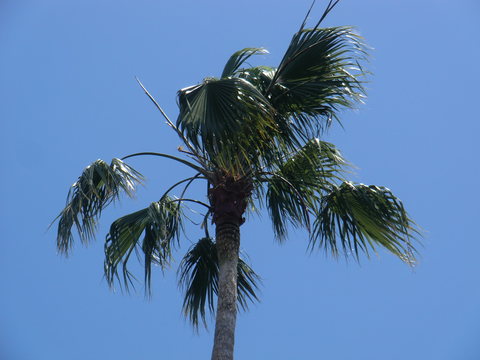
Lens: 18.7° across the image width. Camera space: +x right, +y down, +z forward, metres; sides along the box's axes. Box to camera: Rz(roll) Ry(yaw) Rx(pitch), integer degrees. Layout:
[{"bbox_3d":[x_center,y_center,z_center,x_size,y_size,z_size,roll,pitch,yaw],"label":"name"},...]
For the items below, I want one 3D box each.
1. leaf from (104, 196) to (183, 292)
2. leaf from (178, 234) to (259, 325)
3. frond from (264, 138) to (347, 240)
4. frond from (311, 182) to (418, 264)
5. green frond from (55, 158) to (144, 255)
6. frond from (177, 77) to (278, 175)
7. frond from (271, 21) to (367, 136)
[{"bbox_3d":[-1.054,0.693,15.900,0.850,0.890,0.600,2,-28,1],"label":"leaf"},{"bbox_3d":[-0.231,1.155,16.400,0.920,0.880,0.550,2,-28,1],"label":"leaf"},{"bbox_3d":[0.720,0.104,16.000,0.900,0.920,0.650,2,-28,1],"label":"frond"},{"bbox_3d":[1.360,0.475,15.900,1.180,0.670,0.650,2,-28,1],"label":"frond"},{"bbox_3d":[-1.544,0.291,16.000,0.990,0.880,0.600,2,-28,1],"label":"green frond"},{"bbox_3d":[-0.134,-0.584,15.600,1.090,0.840,0.650,2,-28,1],"label":"frond"},{"bbox_3d":[0.879,-1.103,16.300,1.120,1.100,0.650,2,-28,1],"label":"frond"}]

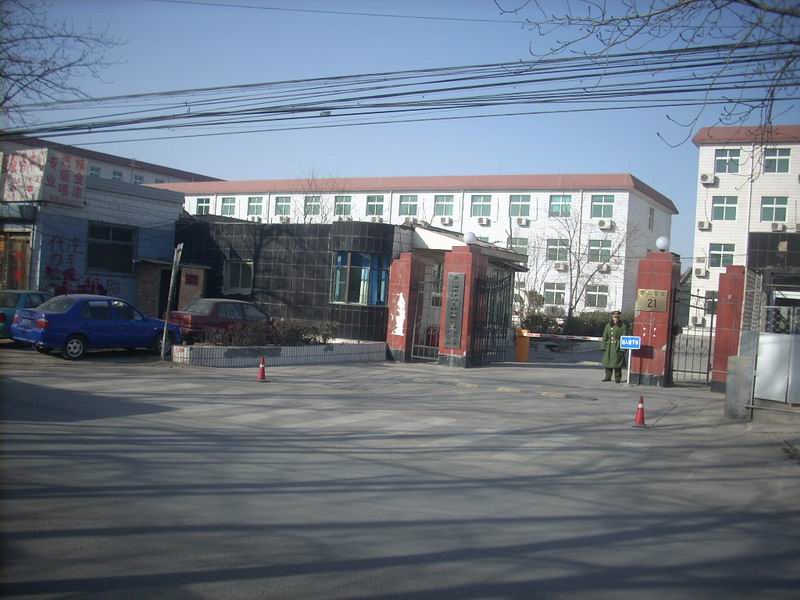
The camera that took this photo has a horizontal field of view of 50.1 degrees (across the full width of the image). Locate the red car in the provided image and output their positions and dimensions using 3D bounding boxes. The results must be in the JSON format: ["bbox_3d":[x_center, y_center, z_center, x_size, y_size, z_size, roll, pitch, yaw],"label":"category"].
[{"bbox_3d":[-4.906,0.750,25.395,4.200,1.410,1.660,4,0,-41],"label":"red car"}]

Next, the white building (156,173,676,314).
[{"bbox_3d":[-1.783,-4.340,80.909,50.000,12.000,13.600,3,0,30],"label":"white building"}]

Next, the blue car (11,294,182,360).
[{"bbox_3d":[-7.123,0.624,20.645,1.650,1.440,4.180,3,0,42],"label":"blue car"}]

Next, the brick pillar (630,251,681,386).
[{"bbox_3d":[6.326,0.475,21.114,0.840,3.280,0.850,3,0,30],"label":"brick pillar"}]

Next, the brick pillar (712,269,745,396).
[{"bbox_3d":[7.782,0.702,20.259,0.590,3.000,0.600,3,0,30],"label":"brick pillar"}]

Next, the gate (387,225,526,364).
[{"bbox_3d":[1.487,0.051,24.151,2.550,3.550,2.800,3,0,30],"label":"gate"}]

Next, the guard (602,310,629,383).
[{"bbox_3d":[5.444,1.168,21.634,0.620,1.790,0.420,3,0,19],"label":"guard"}]

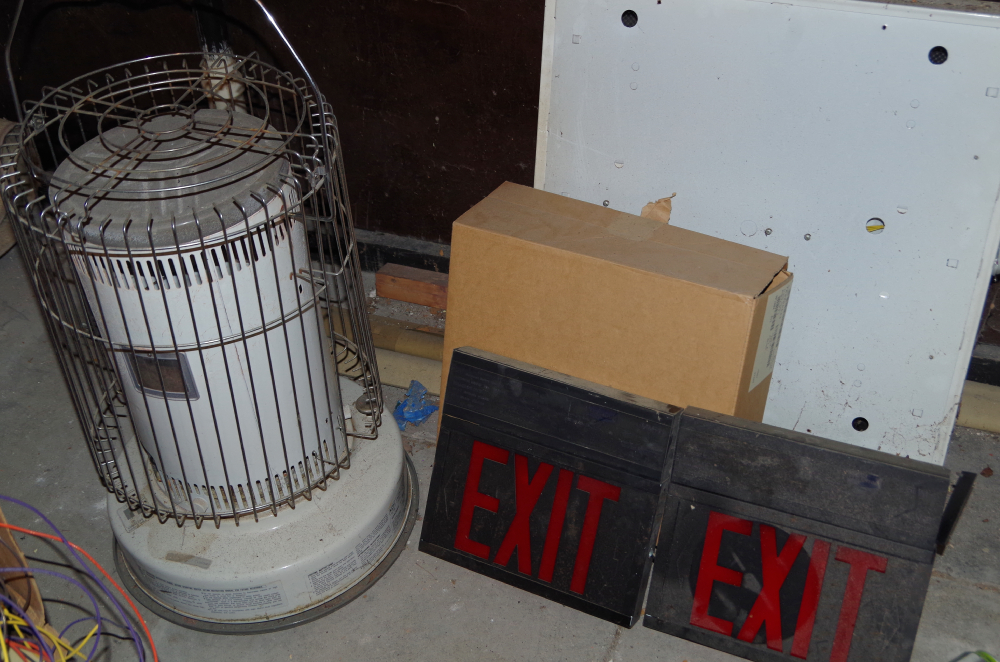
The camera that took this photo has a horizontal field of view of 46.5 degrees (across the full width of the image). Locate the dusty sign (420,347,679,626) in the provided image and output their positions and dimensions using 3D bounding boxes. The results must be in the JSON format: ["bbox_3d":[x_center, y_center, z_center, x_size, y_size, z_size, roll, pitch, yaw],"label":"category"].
[{"bbox_3d":[0.059,0.196,1.498,0.301,0.282,0.043,16,15,22],"label":"dusty sign"}]

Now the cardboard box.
[{"bbox_3d":[0.137,0.055,1.553,0.396,0.382,0.158,16,28,22],"label":"cardboard box"}]

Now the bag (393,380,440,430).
[{"bbox_3d":[-0.133,0.114,1.796,0.080,0.036,0.100,-3,39,0],"label":"bag"}]

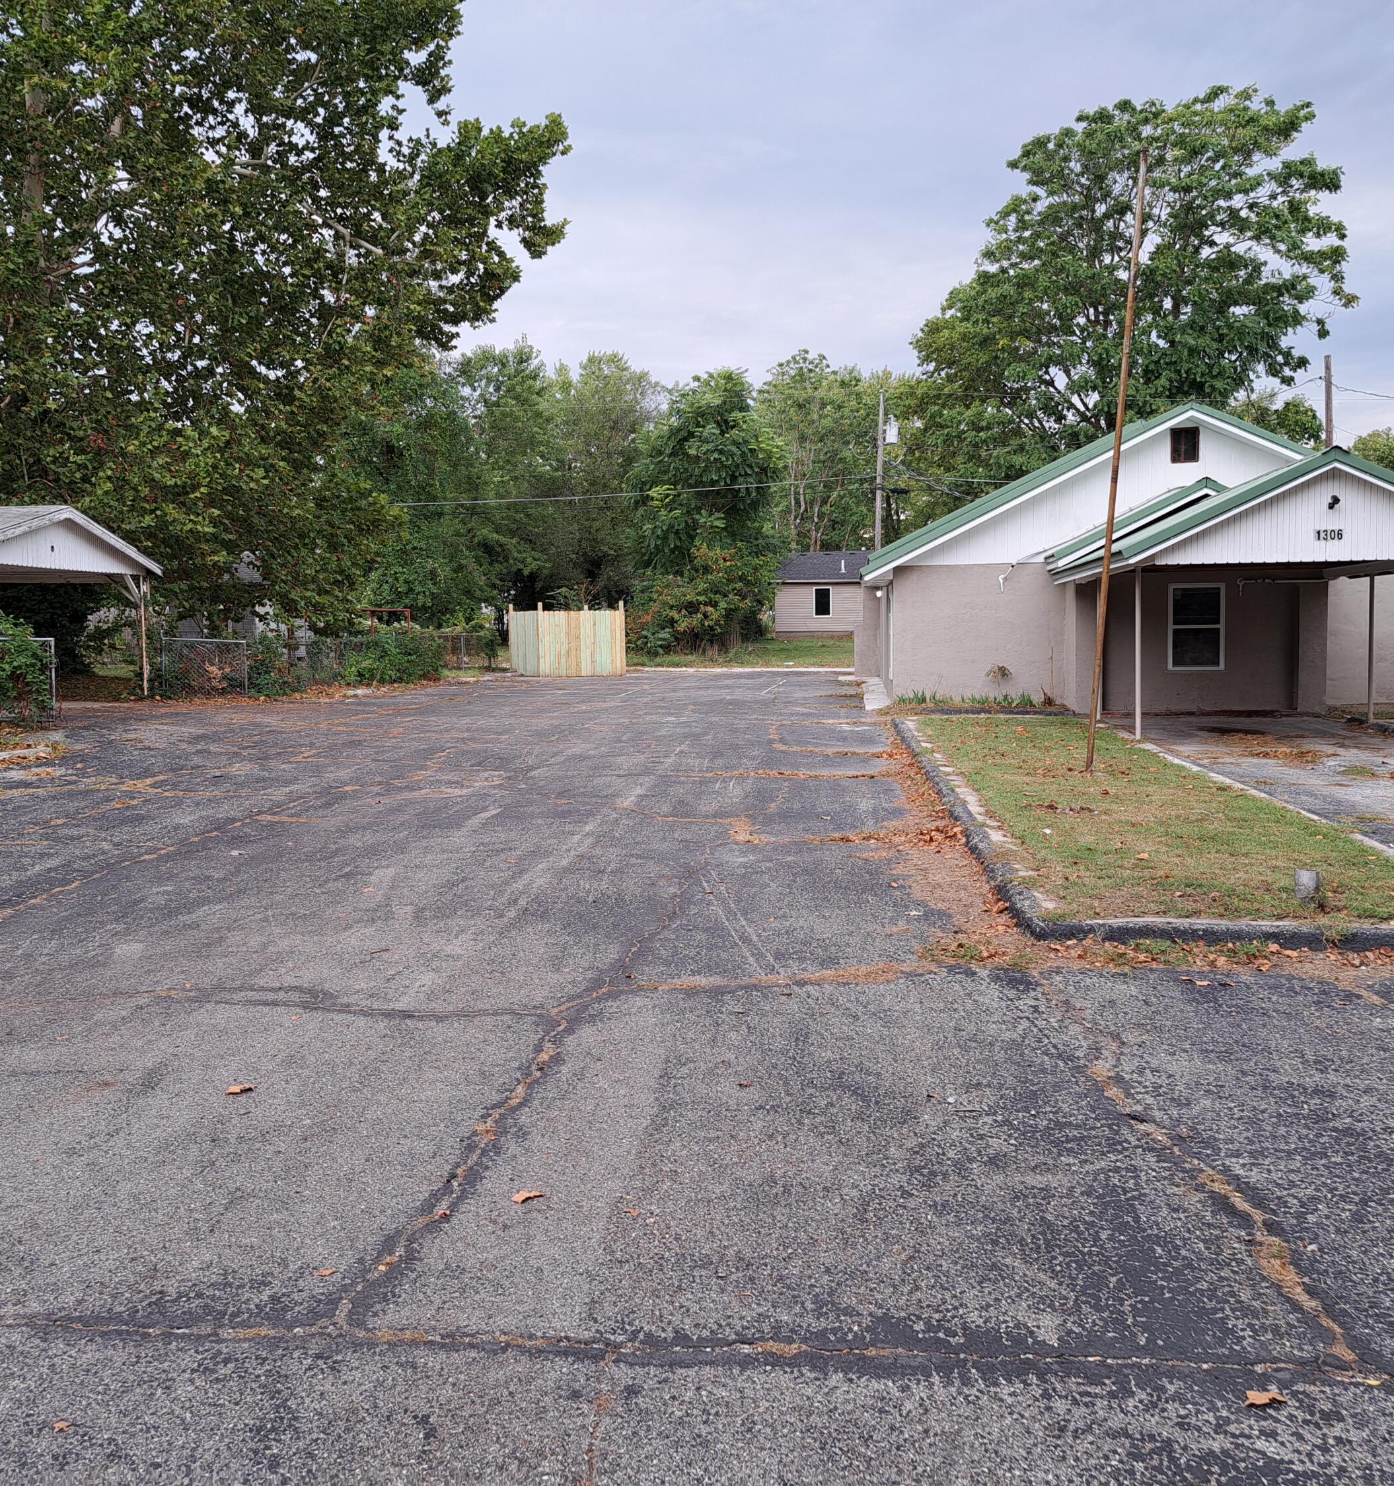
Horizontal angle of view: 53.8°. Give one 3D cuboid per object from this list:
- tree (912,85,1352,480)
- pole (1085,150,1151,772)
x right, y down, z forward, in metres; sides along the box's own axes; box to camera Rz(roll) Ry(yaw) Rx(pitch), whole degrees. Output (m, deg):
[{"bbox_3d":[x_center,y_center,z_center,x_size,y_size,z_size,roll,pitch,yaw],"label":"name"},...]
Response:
[{"bbox_3d":[16.201,-13.773,51.139,16.640,20.702,15.500,-1,4,0],"label":"tree"},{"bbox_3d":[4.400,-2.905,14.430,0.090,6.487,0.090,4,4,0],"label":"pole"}]

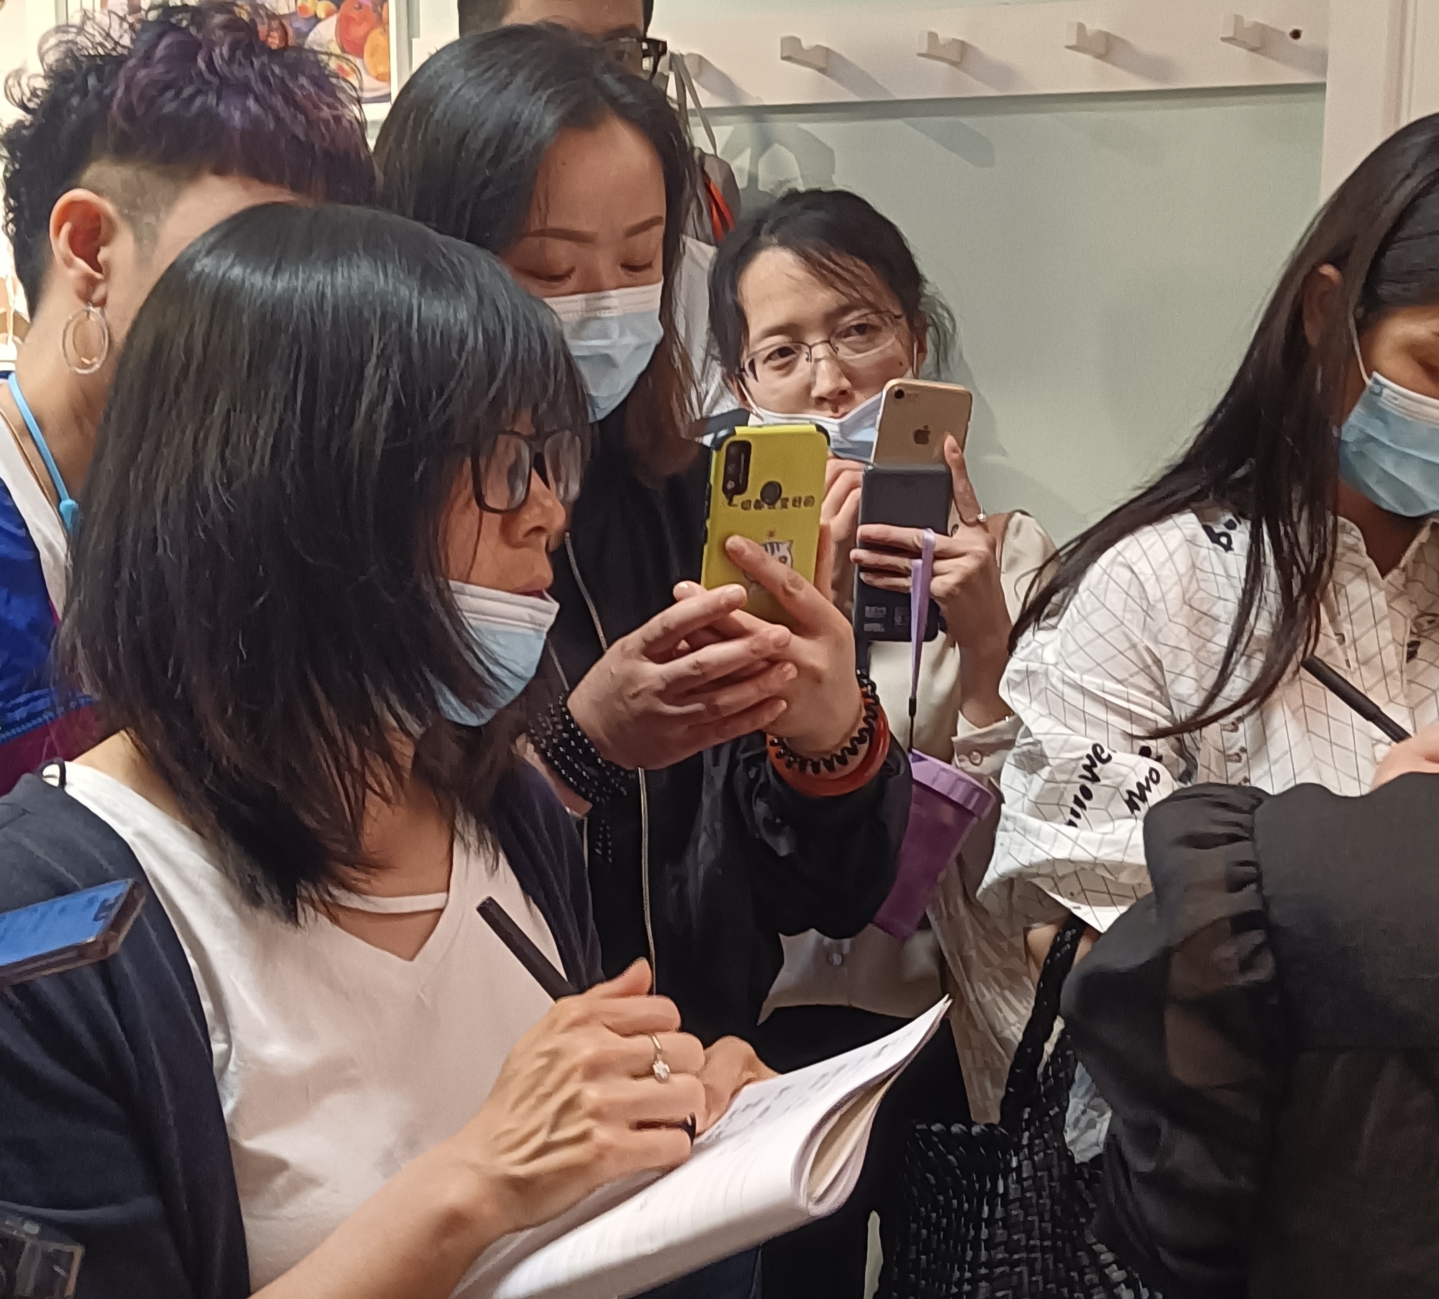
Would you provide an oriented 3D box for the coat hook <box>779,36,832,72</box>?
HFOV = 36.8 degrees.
[{"bbox_3d":[0.082,-0.566,2.057,0.013,0.023,0.068,6,13,30],"label":"coat hook"}]

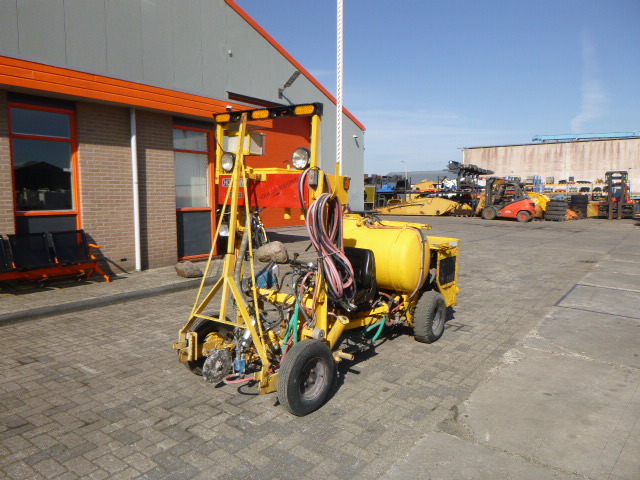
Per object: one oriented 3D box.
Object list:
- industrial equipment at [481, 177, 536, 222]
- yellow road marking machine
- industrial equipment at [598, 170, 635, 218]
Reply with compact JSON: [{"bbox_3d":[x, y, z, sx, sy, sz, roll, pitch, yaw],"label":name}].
[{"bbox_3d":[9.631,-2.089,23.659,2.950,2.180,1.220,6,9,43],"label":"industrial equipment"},{"bbox_3d":[0.247,-0.018,4.366,1.290,2.130,3.140,5,8,37],"label":"yellow road marking machine"},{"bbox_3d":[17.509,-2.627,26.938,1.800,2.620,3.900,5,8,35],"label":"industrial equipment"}]

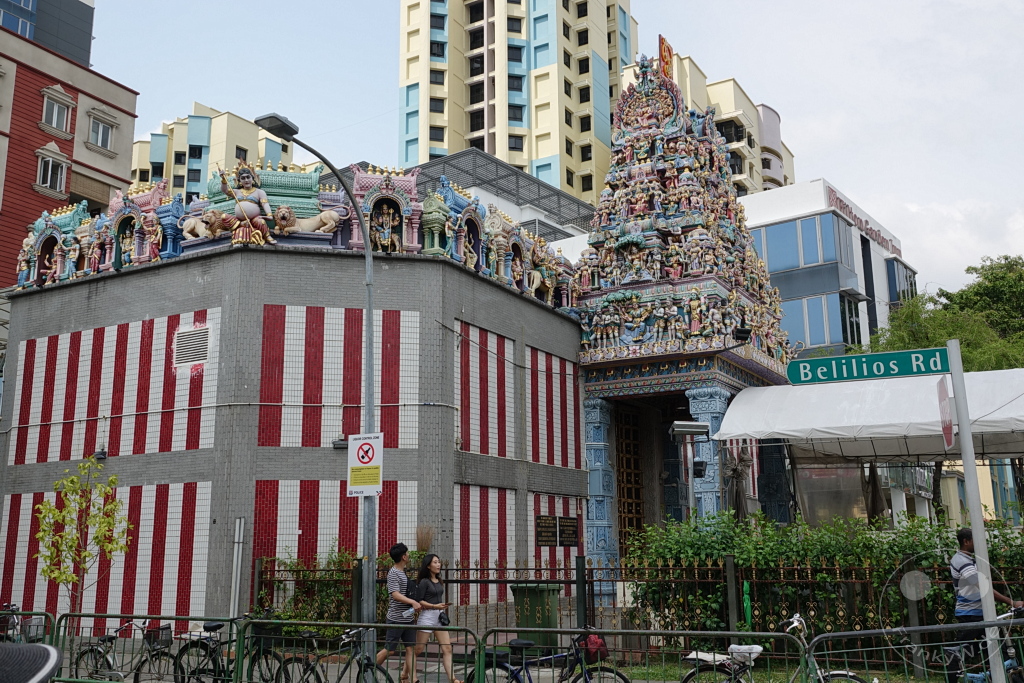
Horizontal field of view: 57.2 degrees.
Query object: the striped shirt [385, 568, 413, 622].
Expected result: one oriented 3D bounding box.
[{"bbox_3d":[-1.418,3.246,12.042,0.300,0.700,0.460,-3,-12,10],"label":"striped shirt"}]

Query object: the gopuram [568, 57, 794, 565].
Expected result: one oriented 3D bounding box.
[{"bbox_3d":[4.496,-0.240,24.480,4.312,13.818,7.350,-7,-14,28],"label":"gopuram"}]

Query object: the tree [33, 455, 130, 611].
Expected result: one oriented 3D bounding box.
[{"bbox_3d":[-5.865,3.067,12.727,1.200,3.004,1.270,-7,-14,28],"label":"tree"}]

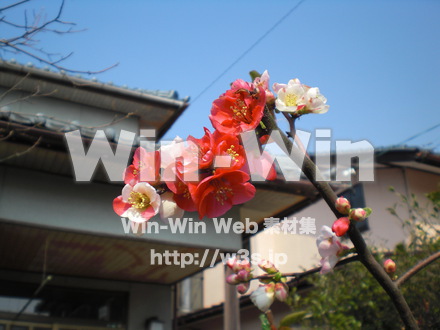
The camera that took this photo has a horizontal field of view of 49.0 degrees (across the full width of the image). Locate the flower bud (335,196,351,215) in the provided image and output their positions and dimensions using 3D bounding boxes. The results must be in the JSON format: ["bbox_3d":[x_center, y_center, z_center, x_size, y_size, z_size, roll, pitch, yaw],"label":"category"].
[{"bbox_3d":[0.099,0.033,0.390,0.012,0.015,0.012,-21,-6,0],"label":"flower bud"}]

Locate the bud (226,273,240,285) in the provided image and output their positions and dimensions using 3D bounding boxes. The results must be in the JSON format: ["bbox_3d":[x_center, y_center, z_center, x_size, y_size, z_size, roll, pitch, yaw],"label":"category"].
[{"bbox_3d":[0.012,0.099,0.420,0.013,0.009,0.009,-13,0,-18],"label":"bud"}]

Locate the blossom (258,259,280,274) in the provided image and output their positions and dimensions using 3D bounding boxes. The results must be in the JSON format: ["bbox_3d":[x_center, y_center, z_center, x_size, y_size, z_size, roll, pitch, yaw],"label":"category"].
[{"bbox_3d":[0.041,0.085,0.405,0.017,0.009,0.009,34,0,-9],"label":"blossom"}]

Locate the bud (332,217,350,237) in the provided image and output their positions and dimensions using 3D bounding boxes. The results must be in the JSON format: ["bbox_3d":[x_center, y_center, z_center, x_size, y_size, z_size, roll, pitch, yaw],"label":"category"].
[{"bbox_3d":[0.097,0.049,0.385,0.012,0.017,0.012,38,-12,0],"label":"bud"}]

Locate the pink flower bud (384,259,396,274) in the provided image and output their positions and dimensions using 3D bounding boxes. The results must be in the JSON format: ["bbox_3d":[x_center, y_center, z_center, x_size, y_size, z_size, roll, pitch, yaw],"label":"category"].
[{"bbox_3d":[0.141,0.084,0.400,0.010,0.013,0.010,-6,-18,0],"label":"pink flower bud"}]

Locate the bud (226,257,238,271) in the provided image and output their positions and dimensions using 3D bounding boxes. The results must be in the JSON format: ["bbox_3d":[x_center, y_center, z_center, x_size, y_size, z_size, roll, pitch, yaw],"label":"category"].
[{"bbox_3d":[0.010,0.083,0.405,0.009,0.012,0.009,-25,17,0],"label":"bud"}]

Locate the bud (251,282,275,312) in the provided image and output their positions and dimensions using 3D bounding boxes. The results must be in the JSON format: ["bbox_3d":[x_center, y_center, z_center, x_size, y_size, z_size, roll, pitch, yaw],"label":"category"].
[{"bbox_3d":[0.037,0.116,0.420,0.019,0.025,0.019,24,-6,0],"label":"bud"}]

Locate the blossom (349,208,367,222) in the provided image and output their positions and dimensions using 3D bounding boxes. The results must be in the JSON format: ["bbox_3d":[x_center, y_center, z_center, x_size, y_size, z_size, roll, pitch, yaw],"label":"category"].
[{"bbox_3d":[0.111,0.040,0.390,0.015,0.011,0.011,-6,0,24],"label":"blossom"}]

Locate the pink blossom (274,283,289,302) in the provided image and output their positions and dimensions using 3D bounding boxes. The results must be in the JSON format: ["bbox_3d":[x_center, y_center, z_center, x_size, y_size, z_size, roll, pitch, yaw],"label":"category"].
[{"bbox_3d":[0.054,0.111,0.420,0.011,0.017,0.011,-12,-6,0],"label":"pink blossom"}]

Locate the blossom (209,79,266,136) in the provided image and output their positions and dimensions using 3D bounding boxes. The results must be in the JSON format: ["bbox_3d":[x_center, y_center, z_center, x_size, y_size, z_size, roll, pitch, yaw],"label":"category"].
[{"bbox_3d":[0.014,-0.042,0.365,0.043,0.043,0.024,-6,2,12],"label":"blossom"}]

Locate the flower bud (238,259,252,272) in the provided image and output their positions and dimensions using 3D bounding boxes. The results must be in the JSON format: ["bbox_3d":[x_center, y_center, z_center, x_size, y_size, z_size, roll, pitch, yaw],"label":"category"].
[{"bbox_3d":[0.021,0.084,0.405,0.011,0.012,0.011,12,18,0],"label":"flower bud"}]

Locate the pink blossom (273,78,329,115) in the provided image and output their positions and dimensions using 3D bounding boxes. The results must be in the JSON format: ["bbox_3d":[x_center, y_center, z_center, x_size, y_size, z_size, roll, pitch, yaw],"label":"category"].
[{"bbox_3d":[0.065,-0.055,0.390,0.044,0.027,0.028,-7,-22,17],"label":"pink blossom"}]

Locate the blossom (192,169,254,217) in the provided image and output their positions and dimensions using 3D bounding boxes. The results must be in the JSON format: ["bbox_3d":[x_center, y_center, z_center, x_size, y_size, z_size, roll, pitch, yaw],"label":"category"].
[{"bbox_3d":[0.002,0.021,0.348,0.046,0.024,0.036,4,-67,-11],"label":"blossom"}]

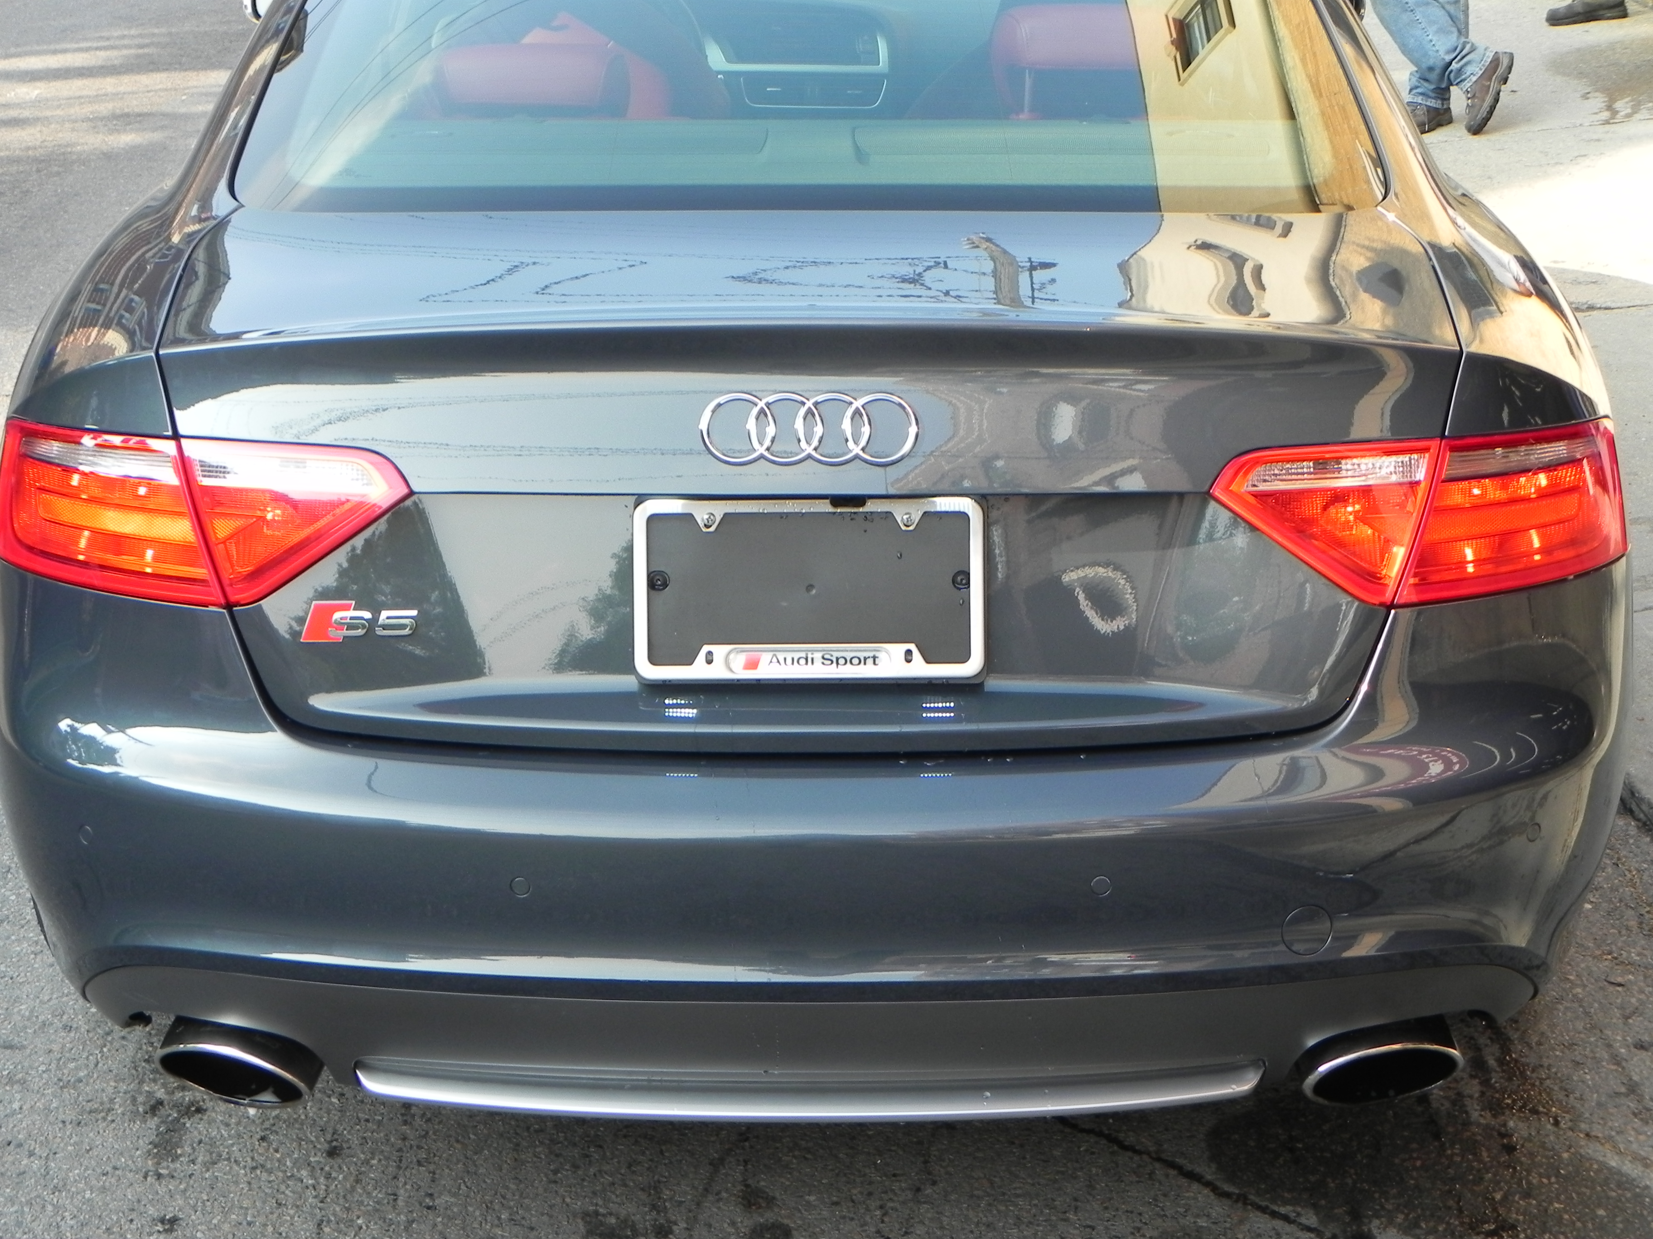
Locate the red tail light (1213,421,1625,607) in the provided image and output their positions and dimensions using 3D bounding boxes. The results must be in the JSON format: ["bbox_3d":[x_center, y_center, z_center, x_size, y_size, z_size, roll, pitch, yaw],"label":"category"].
[{"bbox_3d":[0.575,-0.114,2.614,0.470,0.165,0.250,-3,20,-9],"label":"red tail light"}]

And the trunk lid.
[{"bbox_3d":[-0.015,-0.140,2.578,1.200,0.410,0.400,0,20,0],"label":"trunk lid"}]

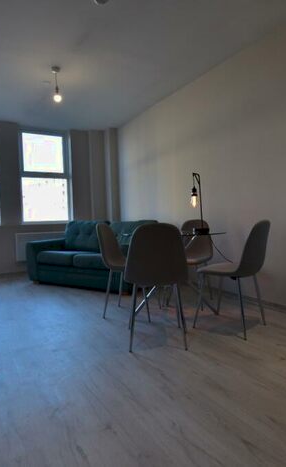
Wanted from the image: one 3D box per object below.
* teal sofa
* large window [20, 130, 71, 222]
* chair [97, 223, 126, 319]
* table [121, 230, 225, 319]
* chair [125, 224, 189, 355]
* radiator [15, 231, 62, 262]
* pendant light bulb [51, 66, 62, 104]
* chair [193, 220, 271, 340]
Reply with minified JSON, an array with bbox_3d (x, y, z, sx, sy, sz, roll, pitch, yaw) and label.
[{"bbox_3d":[-0.700,0.266,4.178,1.760,0.857,0.866,0,4,29],"label":"teal sofa"},{"bbox_3d":[-1.749,-1.007,5.320,0.880,1.623,0.100,-3,4,-31],"label":"large window"},{"bbox_3d":[-0.118,0.329,2.733,0.510,0.864,0.440,0,3,18],"label":"chair"},{"bbox_3d":[0.291,0.379,2.631,0.820,0.750,0.820,-1,3,0],"label":"table"},{"bbox_3d":[0.093,0.358,2.133,0.440,0.864,0.510,-2,3,-2],"label":"chair"},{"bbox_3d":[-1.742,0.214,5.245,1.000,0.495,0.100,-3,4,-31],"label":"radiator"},{"bbox_3d":[-0.957,-1.645,3.256,0.100,0.370,0.100,-3,4,-31],"label":"pendant light bulb"},{"bbox_3d":[0.722,0.329,2.353,0.510,0.864,0.440,1,4,40],"label":"chair"}]

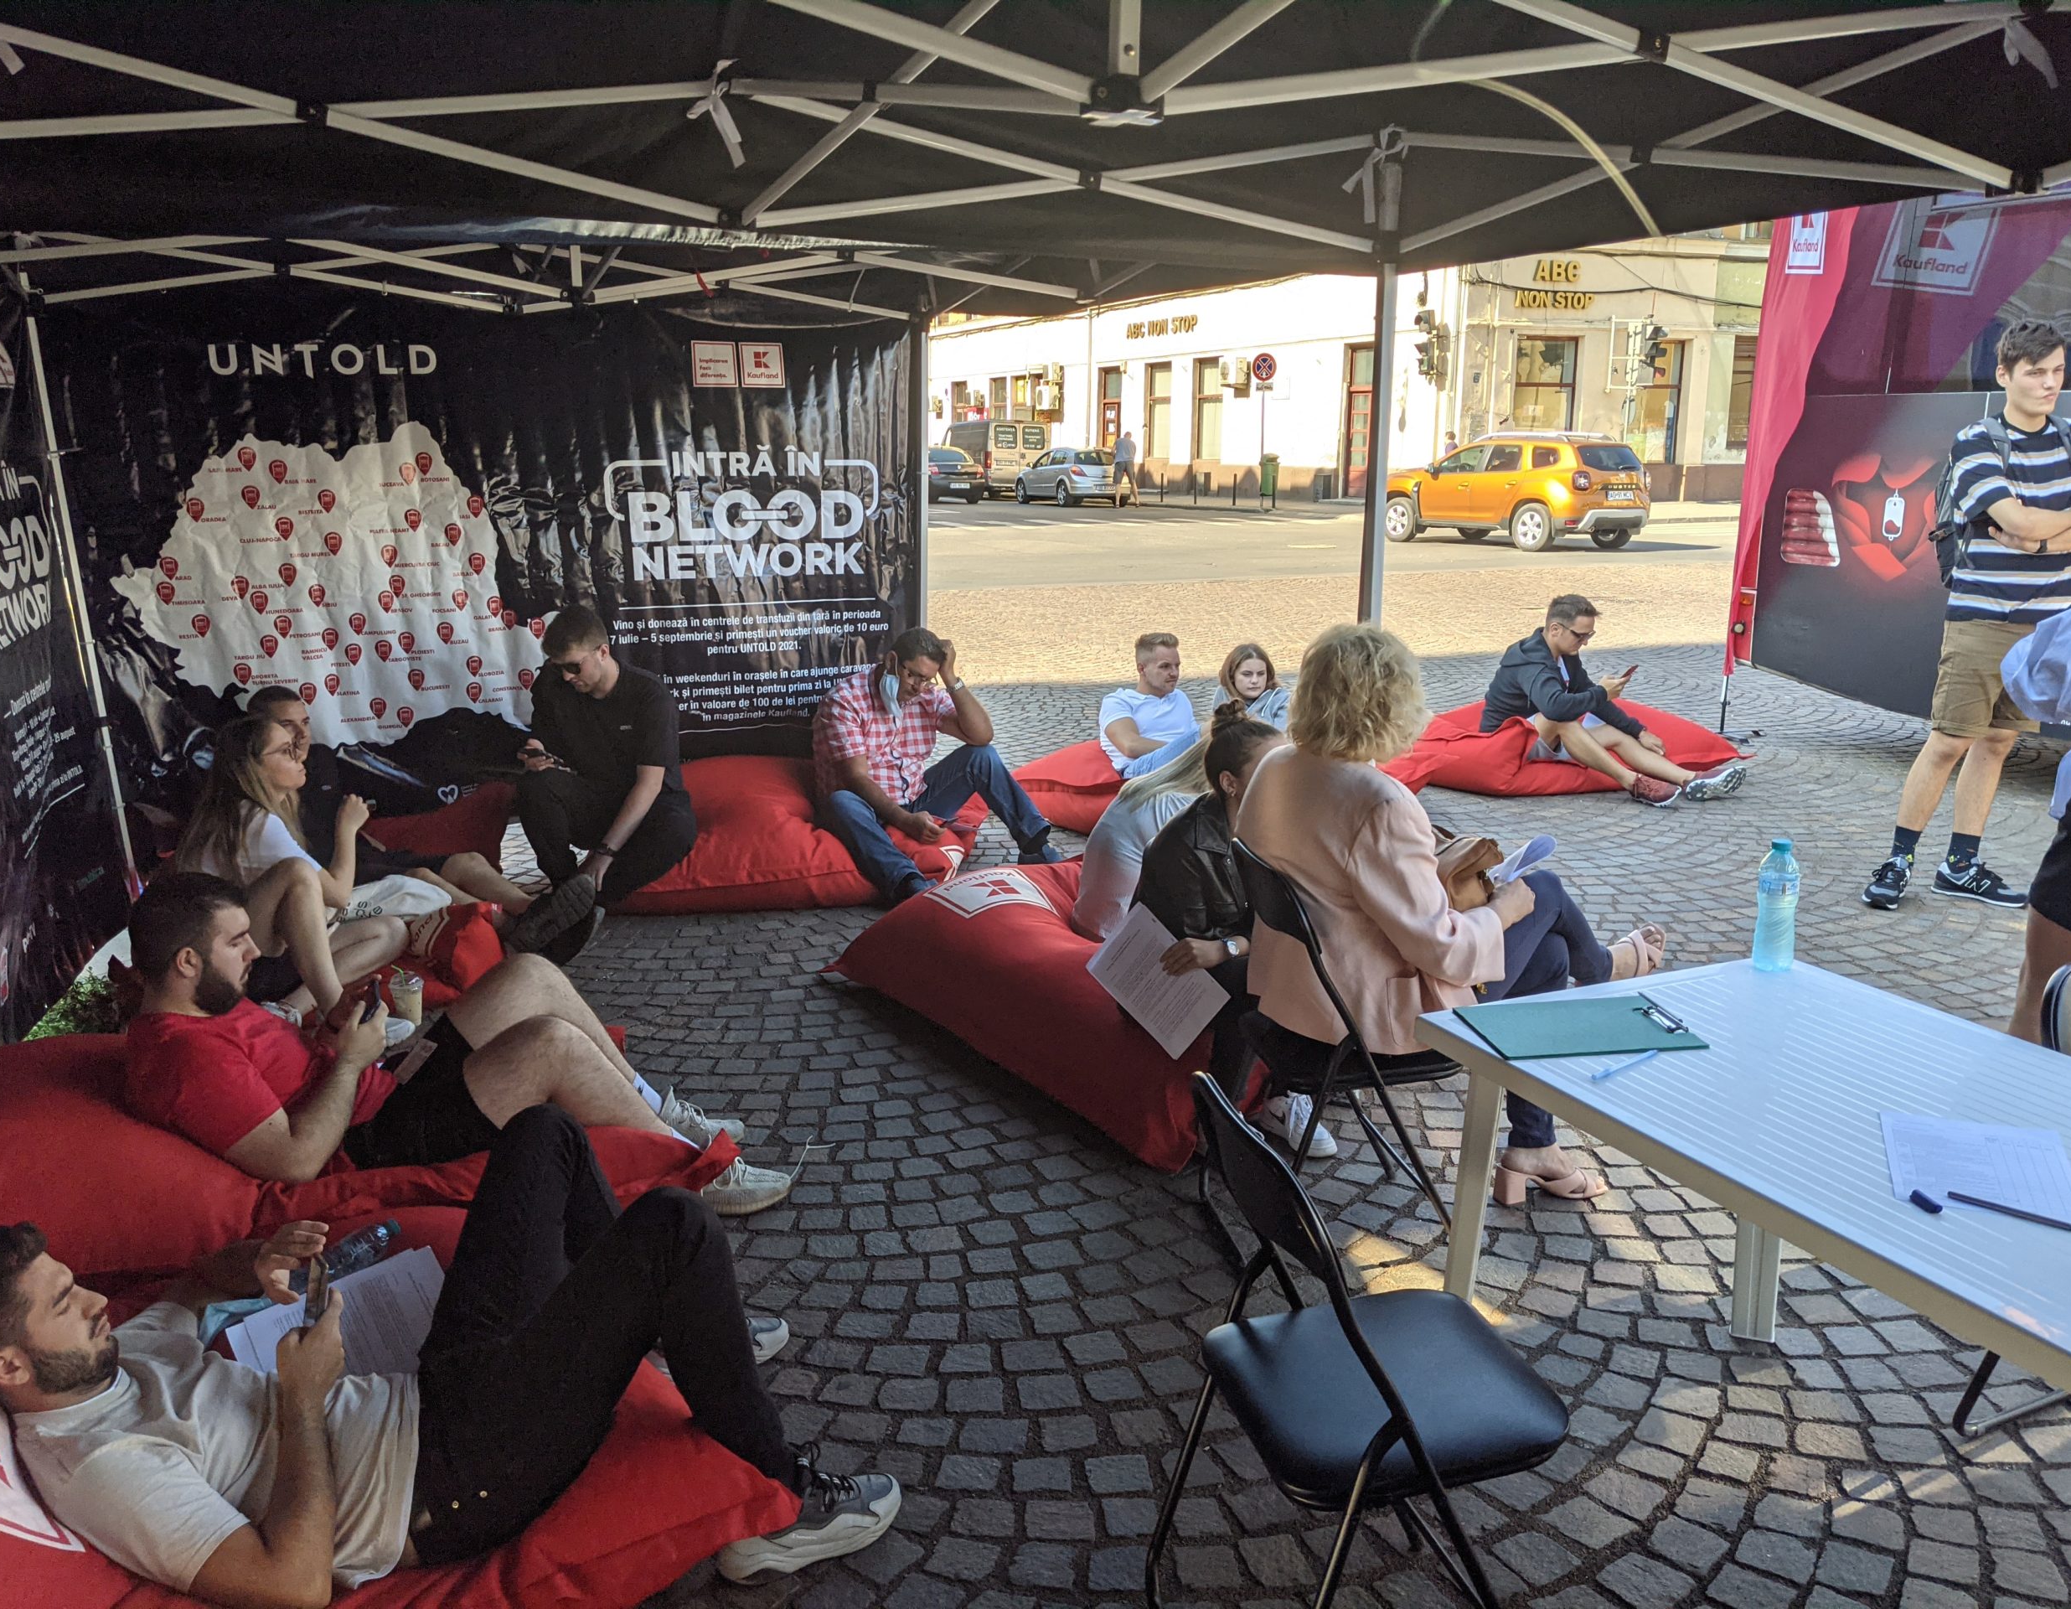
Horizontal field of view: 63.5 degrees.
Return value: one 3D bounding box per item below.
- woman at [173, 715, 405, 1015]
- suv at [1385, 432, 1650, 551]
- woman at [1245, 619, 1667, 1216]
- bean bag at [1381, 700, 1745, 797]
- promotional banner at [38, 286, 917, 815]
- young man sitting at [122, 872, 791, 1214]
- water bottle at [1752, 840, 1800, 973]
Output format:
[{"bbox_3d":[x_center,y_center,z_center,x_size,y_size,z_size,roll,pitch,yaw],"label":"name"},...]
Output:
[{"bbox_3d":[-2.000,0.153,4.583,0.700,0.830,0.540,-3,13,-15],"label":"woman"},{"bbox_3d":[7.170,-4.820,25.600,1.820,1.690,4.340,-8,15,-32],"label":"suv"},{"bbox_3d":[0.870,0.260,3.222,1.020,1.260,0.520,-7,14,-29],"label":"woman"},{"bbox_3d":[2.451,-0.358,8.057,1.620,0.370,1.150,-3,13,-15],"label":"bean bag"},{"bbox_3d":[-1.893,-0.895,6.301,3.000,1.980,0.100,-5,13,-22],"label":"promotional banner"},{"bbox_3d":[-1.081,0.458,3.314,1.230,0.770,0.600,-4,13,-17],"label":"young man sitting"},{"bbox_3d":[1.229,0.162,2.761,0.069,0.222,0.069,0,12,0],"label":"water bottle"}]

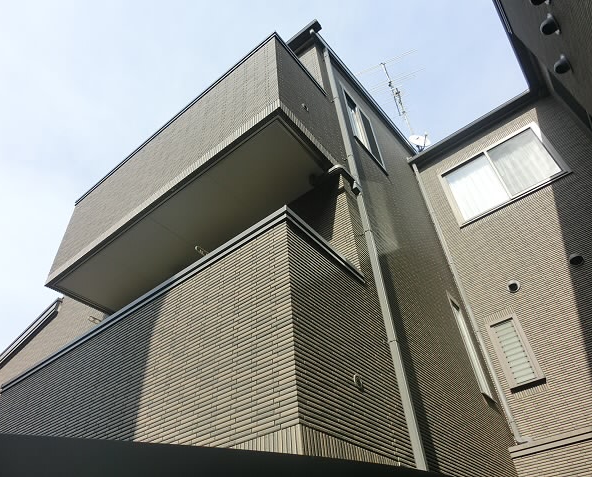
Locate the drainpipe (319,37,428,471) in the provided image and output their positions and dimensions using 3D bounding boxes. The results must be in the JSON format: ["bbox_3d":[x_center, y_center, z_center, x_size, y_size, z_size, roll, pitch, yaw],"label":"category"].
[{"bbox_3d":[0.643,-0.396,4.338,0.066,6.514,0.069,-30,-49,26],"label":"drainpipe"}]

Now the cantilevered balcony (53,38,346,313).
[{"bbox_3d":[-1.405,-0.618,5.538,3.881,1.594,0.945,-30,-49,26],"label":"cantilevered balcony"}]

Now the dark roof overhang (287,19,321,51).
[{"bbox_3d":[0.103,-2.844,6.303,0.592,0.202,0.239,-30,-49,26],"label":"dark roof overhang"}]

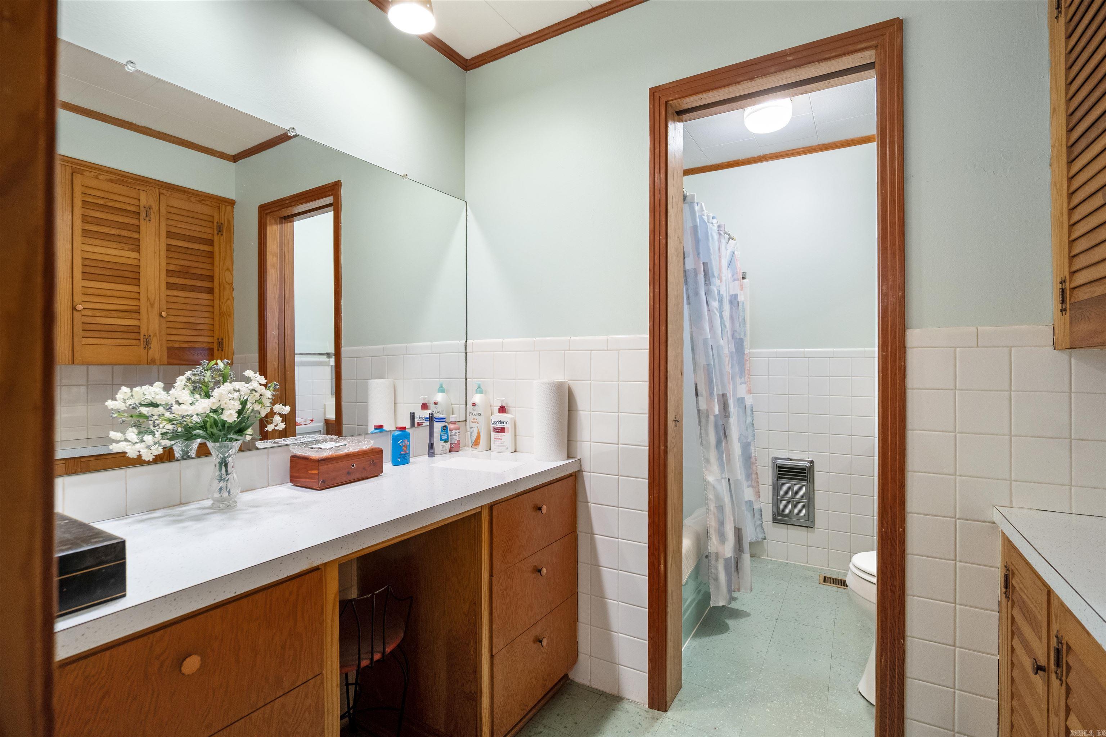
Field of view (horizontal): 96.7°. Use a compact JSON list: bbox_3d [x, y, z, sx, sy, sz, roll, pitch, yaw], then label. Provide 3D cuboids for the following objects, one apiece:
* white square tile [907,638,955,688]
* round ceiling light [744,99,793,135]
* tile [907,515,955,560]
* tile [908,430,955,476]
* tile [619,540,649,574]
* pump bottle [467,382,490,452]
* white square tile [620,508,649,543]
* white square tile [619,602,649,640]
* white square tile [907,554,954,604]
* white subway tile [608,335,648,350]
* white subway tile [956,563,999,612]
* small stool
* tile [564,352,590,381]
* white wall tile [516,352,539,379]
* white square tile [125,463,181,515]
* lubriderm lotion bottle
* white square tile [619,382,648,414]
[{"bbox_3d":[1.010,0.785,1.316,0.105,0.110,0.010,0,0,29],"label":"white square tile"},{"bbox_3d":[1.062,-1.244,2.425,0.226,0.130,0.226,0,0,29],"label":"round ceiling light"},{"bbox_3d":[0.998,0.444,1.301,0.106,0.108,0.010,0,0,29],"label":"tile"},{"bbox_3d":[0.999,0.224,1.302,0.108,0.108,0.009,1,1,30],"label":"tile"},{"bbox_3d":[0.281,0.653,1.700,0.106,0.108,0.010,0,0,29],"label":"tile"},{"bbox_3d":[-0.305,0.194,2.007,0.086,0.280,0.065,0,0,29],"label":"pump bottle"},{"bbox_3d":[0.285,0.551,1.723,0.108,0.110,0.009,0,0,29],"label":"white square tile"},{"bbox_3d":[0.280,0.875,1.700,0.106,0.108,0.010,0,0,29],"label":"white square tile"},{"bbox_3d":[1.010,0.563,1.317,0.108,0.110,0.009,0,0,29],"label":"white square tile"},{"bbox_3d":[0.265,-0.091,1.735,0.149,0.051,0.010,0,0,29],"label":"white subway tile"},{"bbox_3d":[1.105,0.562,1.264,0.107,0.110,0.010,0,0,29],"label":"white subway tile"},{"bbox_3d":[-0.542,0.836,1.327,0.420,0.630,0.360,1,1,35],"label":"small stool"},{"bbox_3d":[0.094,-0.010,1.815,0.108,0.108,0.009,1,1,30],"label":"tile"},{"bbox_3d":[-0.096,-0.013,1.923,0.108,0.108,0.009,1,1,30],"label":"white wall tile"},{"bbox_3d":[-0.945,0.281,1.164,0.010,0.107,0.108,0,0,32],"label":"white square tile"},{"bbox_3d":[-0.199,0.228,1.959,0.086,0.214,0.046,0,0,29],"label":"lubriderm lotion bottle"},{"bbox_3d":[0.285,0.103,1.723,0.108,0.110,0.009,0,0,29],"label":"white square tile"}]

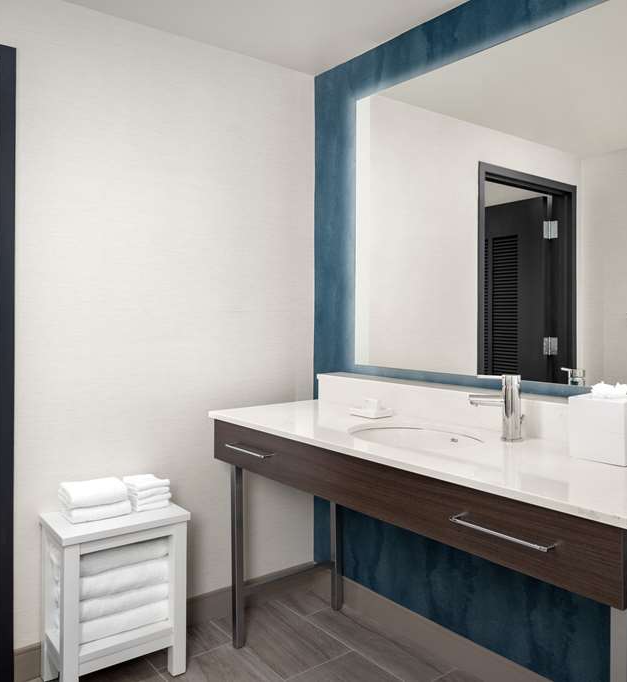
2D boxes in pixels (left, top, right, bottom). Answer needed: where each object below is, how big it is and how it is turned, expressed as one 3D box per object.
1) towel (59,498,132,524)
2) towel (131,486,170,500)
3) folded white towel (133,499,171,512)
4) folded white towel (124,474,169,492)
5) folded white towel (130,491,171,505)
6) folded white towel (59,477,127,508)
[{"bbox_3d":[-0.740,0.563,2.122,0.195,0.046,0.148,-1,3,-38],"label":"towel"},{"bbox_3d":[-0.594,0.532,2.218,0.121,0.022,0.122,-1,3,-38],"label":"towel"},{"bbox_3d":[-0.595,0.573,2.219,0.118,0.019,0.122,-1,3,-38],"label":"folded white towel"},{"bbox_3d":[-0.594,0.505,2.215,0.122,0.033,0.125,-1,3,-38],"label":"folded white towel"},{"bbox_3d":[-0.593,0.553,2.219,0.123,0.020,0.122,-1,3,-38],"label":"folded white towel"},{"bbox_3d":[-0.748,0.512,2.119,0.186,0.055,0.145,-1,3,-38],"label":"folded white towel"}]

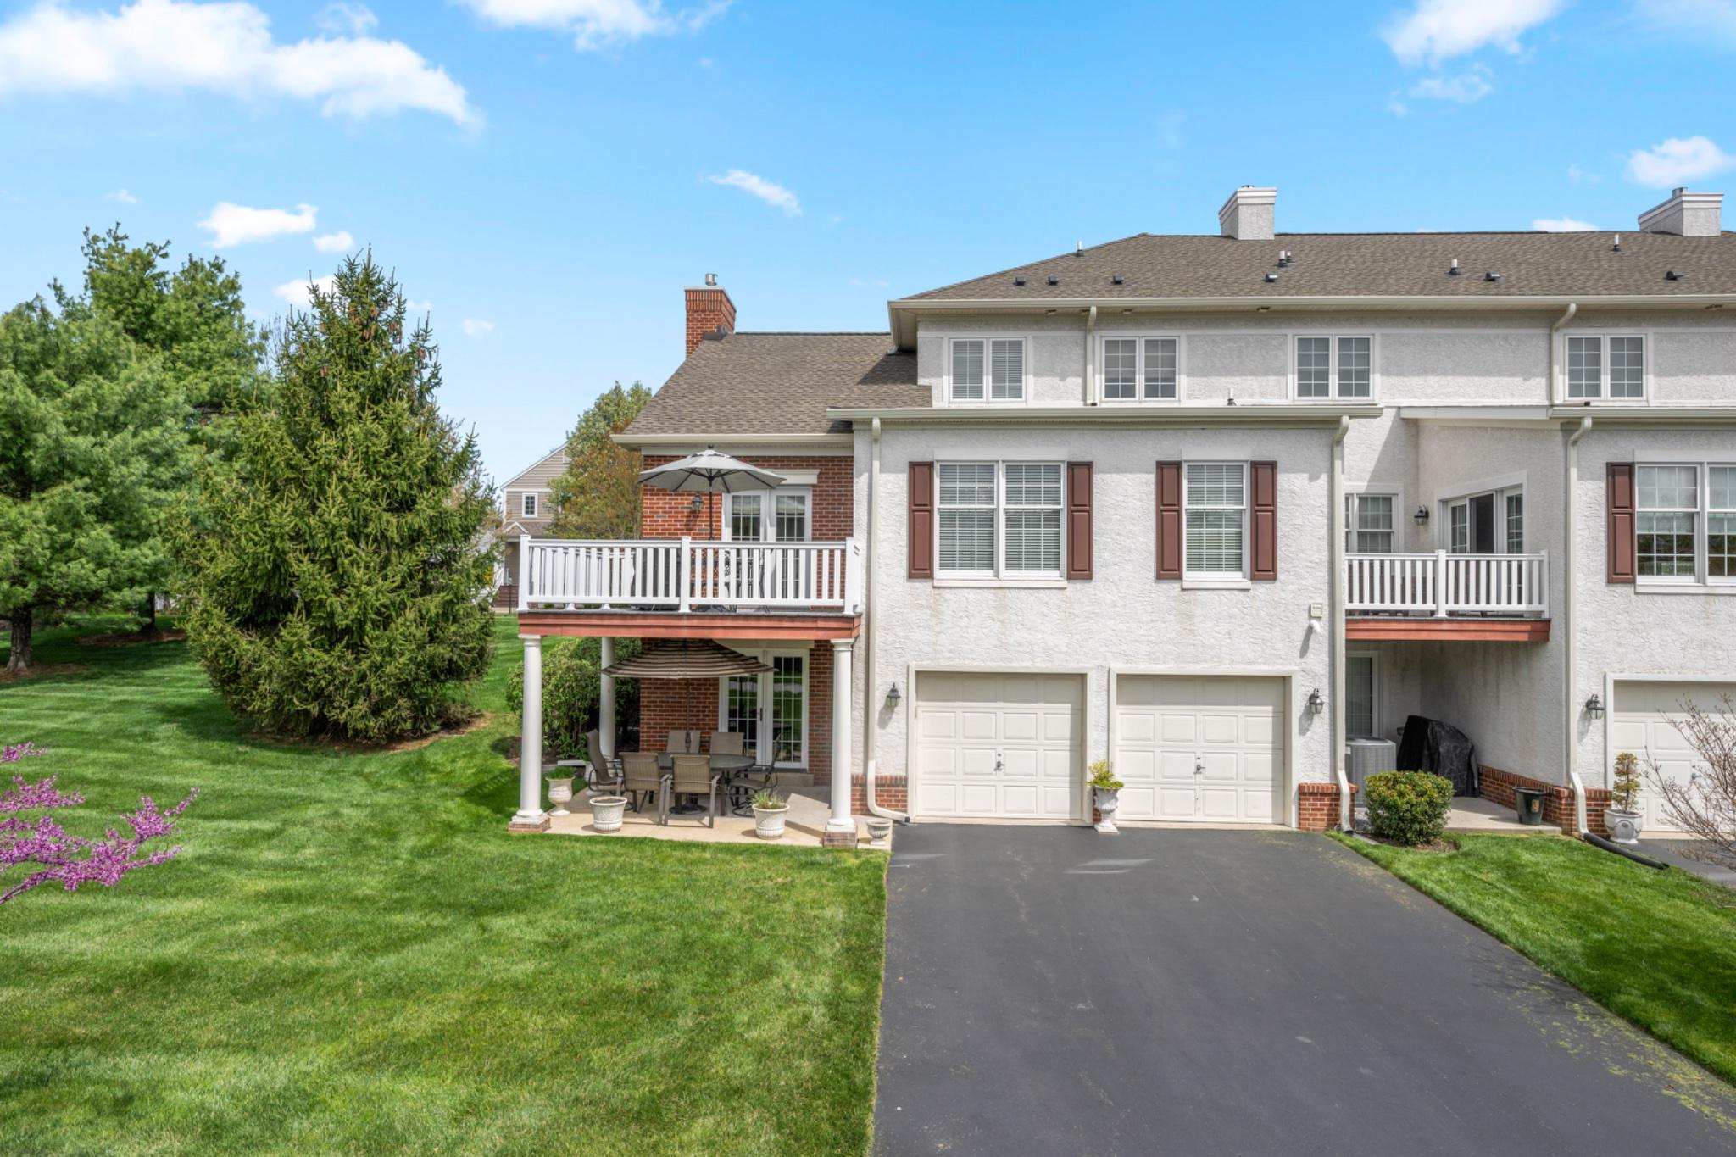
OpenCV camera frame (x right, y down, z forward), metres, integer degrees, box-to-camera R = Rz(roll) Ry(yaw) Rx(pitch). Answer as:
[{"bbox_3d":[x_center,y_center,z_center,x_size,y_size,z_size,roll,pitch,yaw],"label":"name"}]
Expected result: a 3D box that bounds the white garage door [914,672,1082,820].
[{"bbox_3d":[1.924,2.455,13.480,2.440,2.143,0.060,0,-1,3],"label":"white garage door"}]

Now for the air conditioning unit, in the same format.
[{"bbox_3d":[7.414,2.885,13.788,0.700,0.934,0.700,0,-1,3],"label":"air conditioning unit"}]

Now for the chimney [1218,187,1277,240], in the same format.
[{"bbox_3d":[9.335,-8.712,22.524,0.923,1.331,1.340,0,-1,3],"label":"chimney"}]

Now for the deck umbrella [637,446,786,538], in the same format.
[{"bbox_3d":[-2.334,-0.775,13.642,2.264,2.376,2.264,0,-1,3],"label":"deck umbrella"}]

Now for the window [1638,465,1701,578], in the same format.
[{"bbox_3d":[11.241,-0.775,12.880,0.923,1.667,0.130,0,-1,2],"label":"window"}]

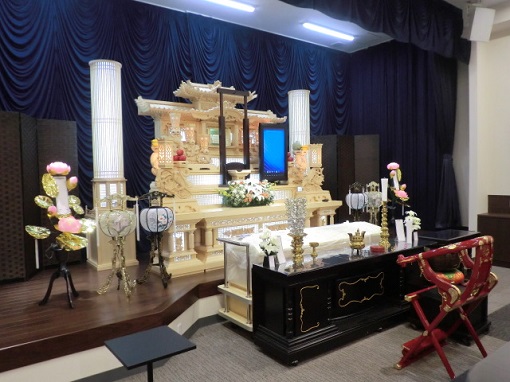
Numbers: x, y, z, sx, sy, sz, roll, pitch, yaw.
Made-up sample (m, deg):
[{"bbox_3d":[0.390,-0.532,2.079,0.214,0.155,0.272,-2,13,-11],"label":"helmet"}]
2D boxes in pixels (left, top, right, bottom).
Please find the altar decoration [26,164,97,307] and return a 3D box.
[{"bbox_3d":[-1.685,0.362,3.327,0.520,1.220,0.500,-3,3,-35],"label":"altar decoration"}]

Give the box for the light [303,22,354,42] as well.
[{"bbox_3d":[1.296,-2.684,6.570,1.260,0.090,0.110,-3,3,-35],"label":"light"}]

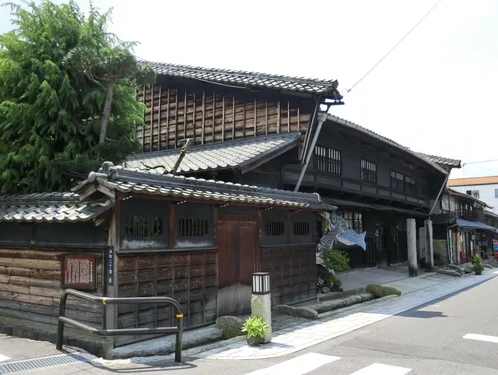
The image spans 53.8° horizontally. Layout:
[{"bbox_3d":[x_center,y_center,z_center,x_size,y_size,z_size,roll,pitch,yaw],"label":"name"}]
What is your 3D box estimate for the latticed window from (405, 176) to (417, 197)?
[{"bbox_3d":[7.800,-0.058,23.550,0.120,0.850,1.980,-3,-7,34],"label":"latticed window"}]

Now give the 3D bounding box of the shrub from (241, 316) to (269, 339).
[{"bbox_3d":[0.092,1.984,6.961,0.390,0.300,0.370,0,-5,0],"label":"shrub"}]

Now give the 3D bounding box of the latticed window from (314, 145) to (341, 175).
[{"bbox_3d":[2.595,-0.826,15.973,0.120,0.850,2.070,-3,-7,34],"label":"latticed window"}]

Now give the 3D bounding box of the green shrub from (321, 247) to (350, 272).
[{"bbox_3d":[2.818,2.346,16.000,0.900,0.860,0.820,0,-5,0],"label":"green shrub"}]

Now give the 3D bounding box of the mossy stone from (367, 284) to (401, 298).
[{"bbox_3d":[3.541,2.683,12.943,0.930,0.310,0.560,4,-7,-35],"label":"mossy stone"}]

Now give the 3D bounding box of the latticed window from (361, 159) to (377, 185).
[{"bbox_3d":[4.660,-0.521,18.979,0.120,0.850,1.750,-3,-7,34],"label":"latticed window"}]

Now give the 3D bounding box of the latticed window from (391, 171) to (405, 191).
[{"bbox_3d":[6.649,-0.228,21.874,0.120,0.850,1.920,-3,-7,34],"label":"latticed window"}]

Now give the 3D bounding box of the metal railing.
[{"bbox_3d":[-1.804,1.735,6.067,1.880,0.790,0.670,-2,-6,19],"label":"metal railing"}]

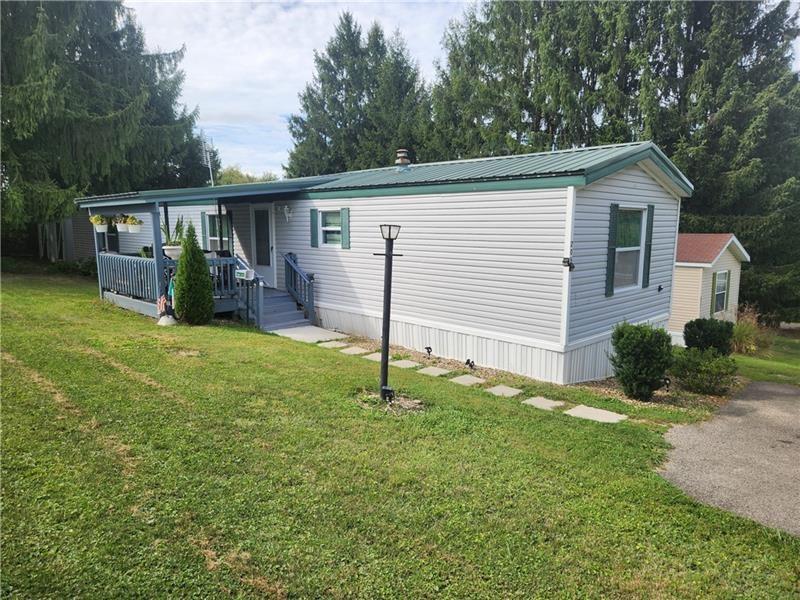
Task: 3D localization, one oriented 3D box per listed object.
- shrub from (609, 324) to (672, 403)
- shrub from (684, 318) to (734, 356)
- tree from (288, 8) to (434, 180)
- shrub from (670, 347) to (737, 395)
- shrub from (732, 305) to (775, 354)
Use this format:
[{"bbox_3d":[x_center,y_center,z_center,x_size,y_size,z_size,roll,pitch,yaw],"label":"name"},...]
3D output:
[{"bbox_3d":[3.271,0.833,7.200,0.770,1.020,0.760,4,9,25],"label":"shrub"},{"bbox_3d":[6.347,0.831,10.900,0.940,0.930,0.920,5,9,30],"label":"shrub"},{"bbox_3d":[-2.749,-9.592,34.910,10.000,17.430,9.500,0,8,-4],"label":"tree"},{"bbox_3d":[4.540,1.055,7.950,0.900,0.680,0.850,5,9,30],"label":"shrub"},{"bbox_3d":[10.974,0.916,16.500,1.150,1.520,1.100,6,9,34],"label":"shrub"}]

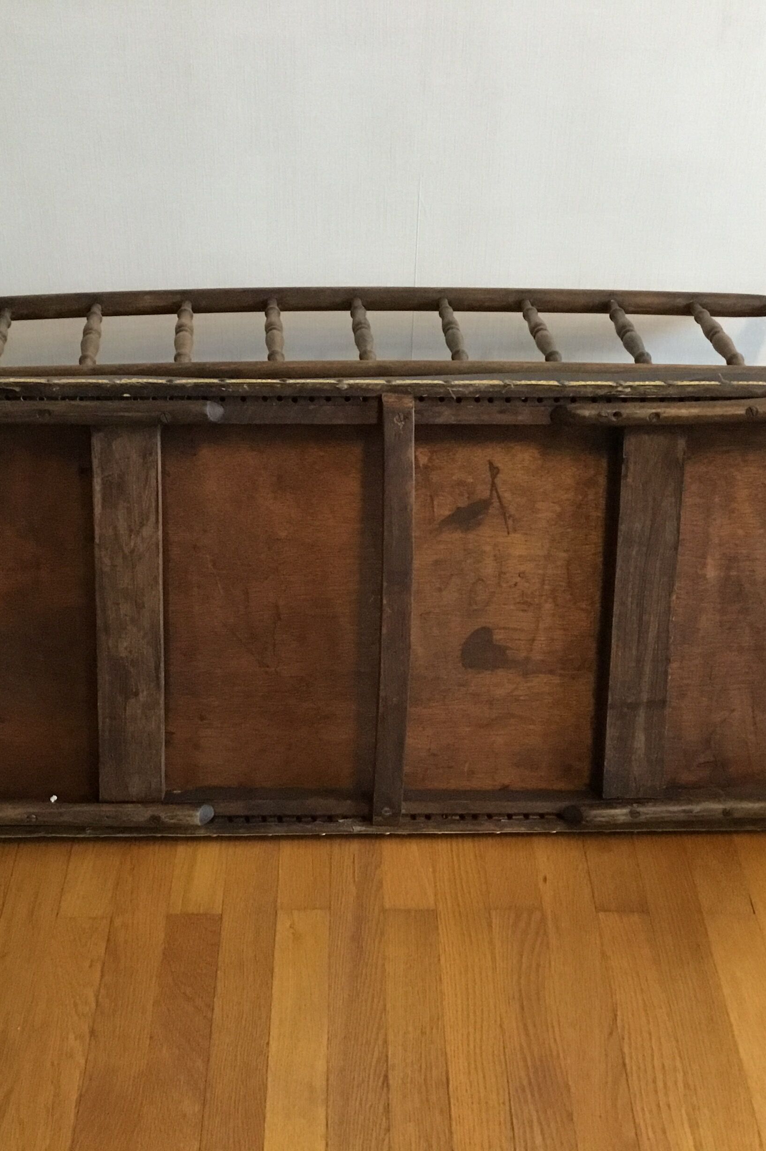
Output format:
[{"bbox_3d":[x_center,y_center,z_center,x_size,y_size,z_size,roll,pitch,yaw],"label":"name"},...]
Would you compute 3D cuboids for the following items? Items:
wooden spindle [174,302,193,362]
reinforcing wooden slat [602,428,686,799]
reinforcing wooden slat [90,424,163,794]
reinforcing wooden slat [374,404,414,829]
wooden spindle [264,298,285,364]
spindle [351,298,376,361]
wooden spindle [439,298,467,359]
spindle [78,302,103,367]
[{"bbox_3d":[-0.222,-0.274,1.543,0.021,0.021,0.152,-2,36,-5],"label":"wooden spindle"},{"bbox_3d":[0.287,0.044,1.522,0.069,0.416,0.022,0,10,-5],"label":"reinforcing wooden slat"},{"bbox_3d":[-0.271,0.043,1.475,0.070,0.411,0.022,0,10,-5],"label":"reinforcing wooden slat"},{"bbox_3d":[0.010,0.041,1.466,0.032,0.464,0.020,0,10,-5],"label":"reinforcing wooden slat"},{"bbox_3d":[-0.123,-0.278,1.557,0.021,0.021,0.152,-2,36,-5],"label":"wooden spindle"},{"bbox_3d":[-0.023,-0.282,1.573,0.021,0.021,0.152,-2,36,-5],"label":"spindle"},{"bbox_3d":[0.080,-0.284,1.585,0.021,0.021,0.152,-1,36,-5],"label":"wooden spindle"},{"bbox_3d":[-0.322,-0.267,1.524,0.021,0.021,0.152,-2,36,-5],"label":"spindle"}]

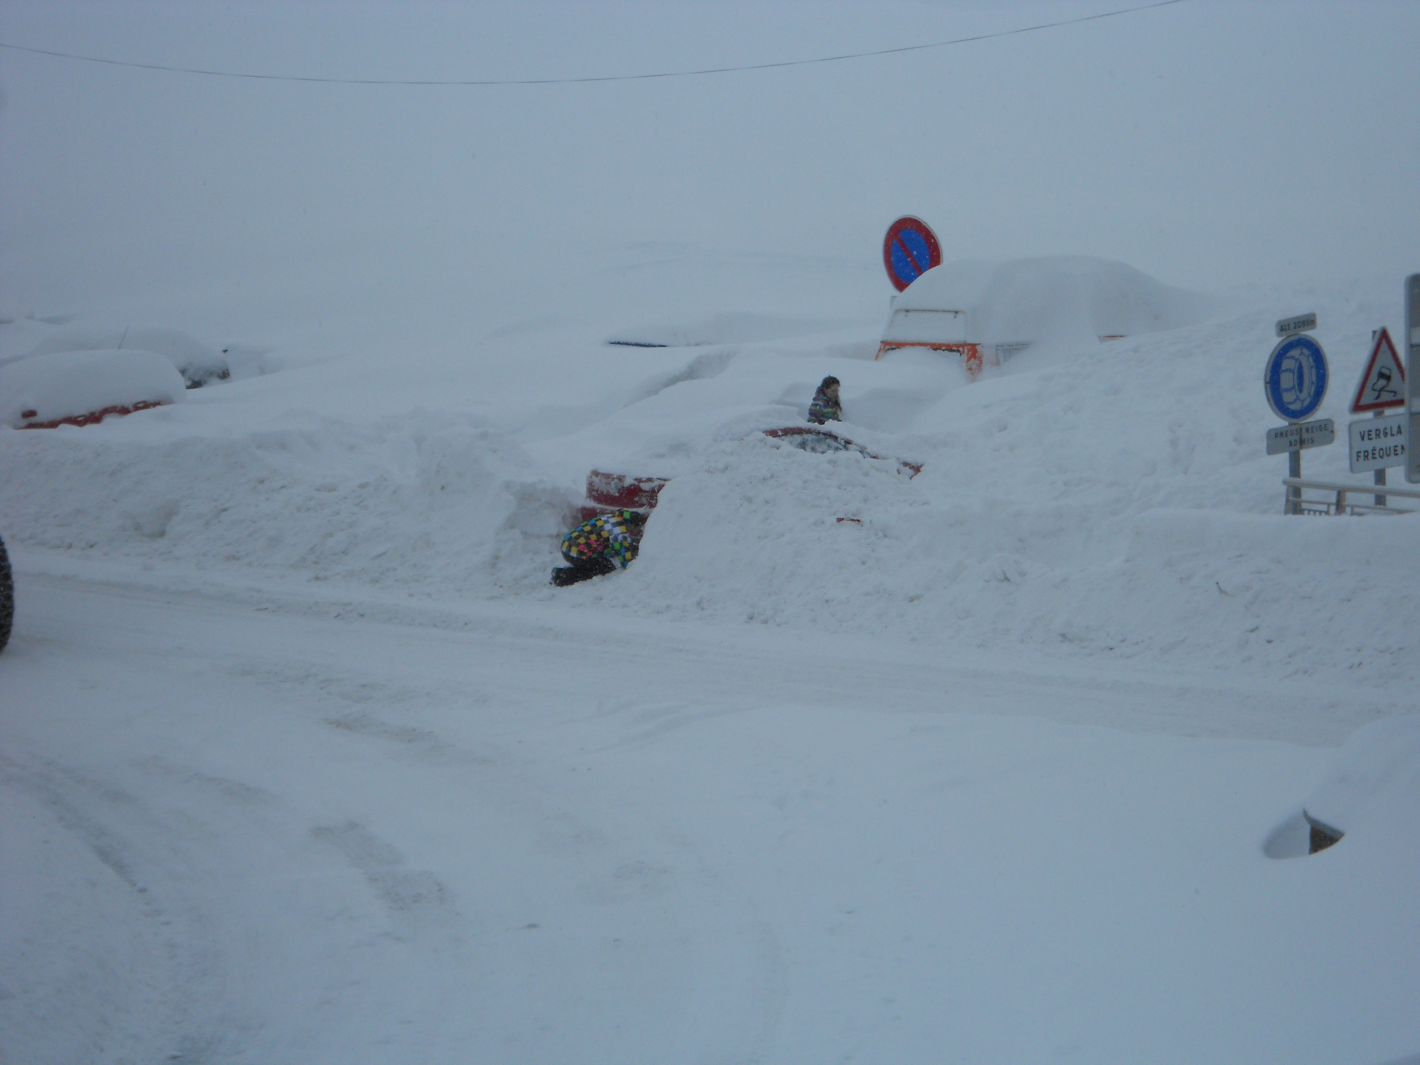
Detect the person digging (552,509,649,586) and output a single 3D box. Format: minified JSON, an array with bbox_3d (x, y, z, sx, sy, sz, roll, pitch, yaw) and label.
[{"bbox_3d":[-0.973,0.133,47.500,0.850,0.660,0.520,-5,11,-17],"label":"person digging"}]

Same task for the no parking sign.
[{"bbox_3d":[2.054,-2.778,54.000,0.050,0.850,0.850,-10,12,-41],"label":"no parking sign"}]

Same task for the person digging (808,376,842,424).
[{"bbox_3d":[1.121,-0.734,51.137,0.420,1.560,0.500,1,11,17],"label":"person digging"}]

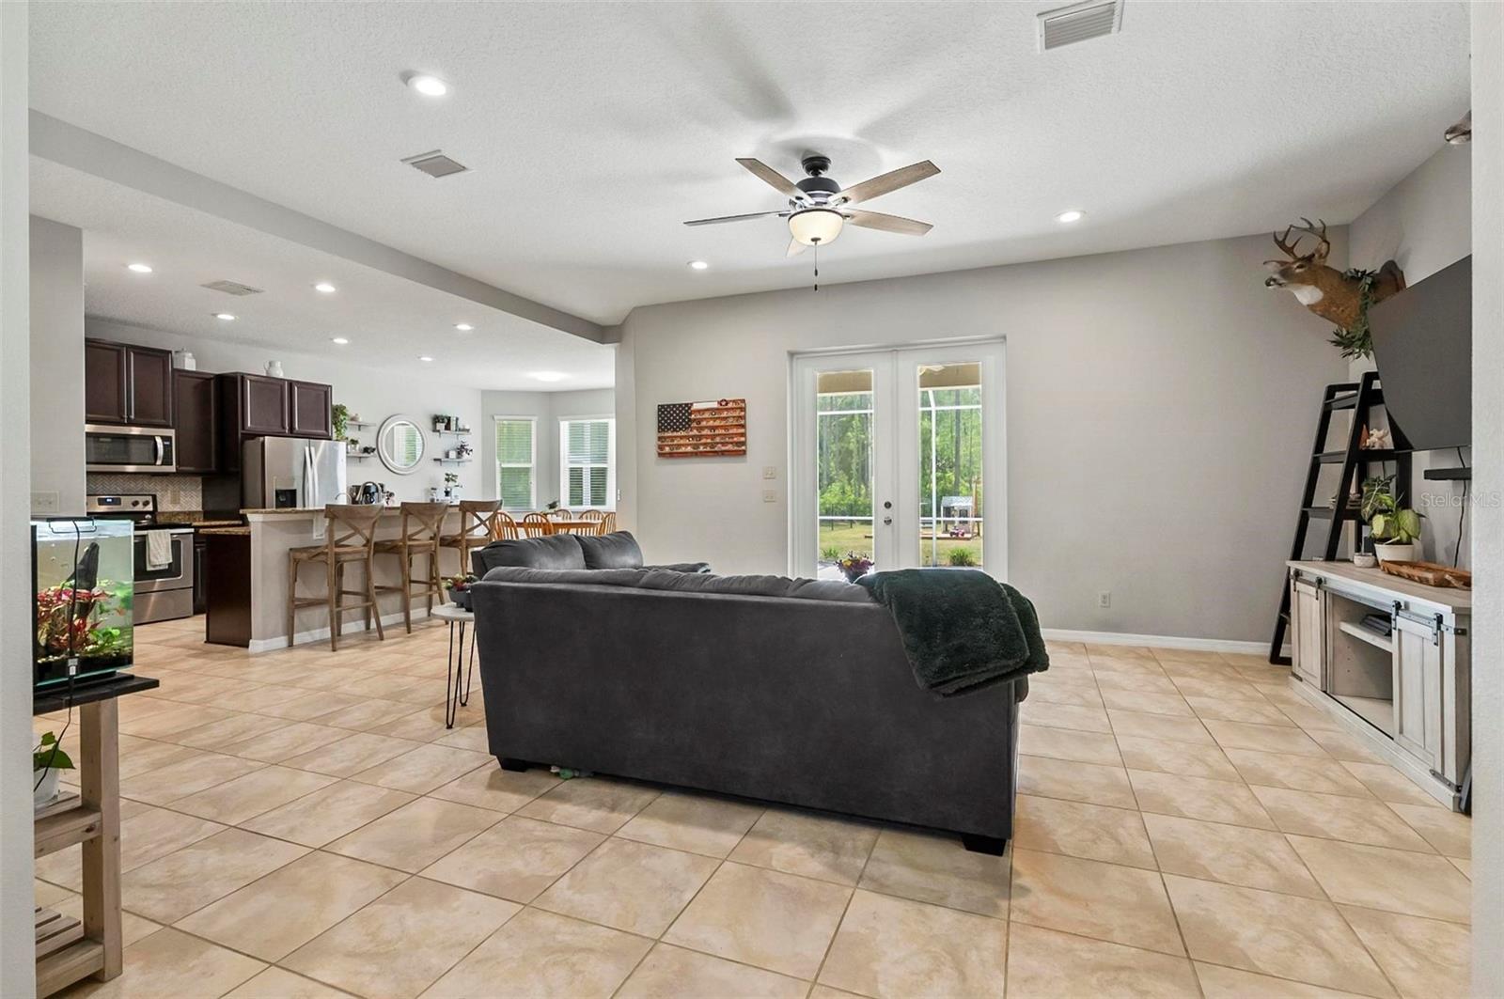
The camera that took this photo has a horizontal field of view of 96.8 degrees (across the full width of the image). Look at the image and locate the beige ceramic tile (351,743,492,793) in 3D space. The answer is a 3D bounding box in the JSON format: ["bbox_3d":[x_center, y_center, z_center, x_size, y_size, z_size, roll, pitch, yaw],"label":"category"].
[{"bbox_3d":[-1.436,1.185,2.944,0.430,0.010,0.430,0,0,22],"label":"beige ceramic tile"}]

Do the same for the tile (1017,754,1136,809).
[{"bbox_3d":[1.385,1.213,2.867,0.450,0.020,0.453,0,0,23],"label":"tile"}]

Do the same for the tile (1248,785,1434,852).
[{"bbox_3d":[2.076,1.129,2.377,0.420,0.010,0.420,0,0,22],"label":"tile"}]

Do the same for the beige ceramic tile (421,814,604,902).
[{"bbox_3d":[-0.758,1.158,2.169,0.420,0.010,0.420,0,0,22],"label":"beige ceramic tile"}]

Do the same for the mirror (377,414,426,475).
[{"bbox_3d":[-5.301,-0.826,10.112,0.040,0.881,0.881,0,0,22],"label":"mirror"}]

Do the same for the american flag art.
[{"bbox_3d":[-0.502,-0.700,6.690,0.973,0.527,0.060,0,0,22],"label":"american flag art"}]

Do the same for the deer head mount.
[{"bbox_3d":[3.533,-1.290,4.100,0.620,0.840,0.440,0,0,17],"label":"deer head mount"}]

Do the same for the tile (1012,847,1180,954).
[{"bbox_3d":[0.957,1.128,1.891,0.418,0.010,0.415,0,0,22],"label":"tile"}]

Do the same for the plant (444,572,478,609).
[{"bbox_3d":[-1.546,0.479,3.546,0.190,0.195,0.190,0,0,22],"label":"plant"}]

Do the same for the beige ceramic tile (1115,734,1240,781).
[{"bbox_3d":[1.983,1.211,3.120,0.450,0.020,0.456,0,0,23],"label":"beige ceramic tile"}]

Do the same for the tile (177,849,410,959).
[{"bbox_3d":[-1.289,1.146,1.905,0.418,0.010,0.415,0,0,22],"label":"tile"}]

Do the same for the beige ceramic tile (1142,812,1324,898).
[{"bbox_3d":[1.502,1.122,2.119,0.418,0.010,0.415,0,0,22],"label":"beige ceramic tile"}]

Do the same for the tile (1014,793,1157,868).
[{"bbox_3d":[1.158,1.168,2.359,0.430,0.010,0.430,0,0,22],"label":"tile"}]

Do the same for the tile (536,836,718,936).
[{"bbox_3d":[-0.364,1.155,2.010,0.420,0.010,0.420,0,0,22],"label":"tile"}]

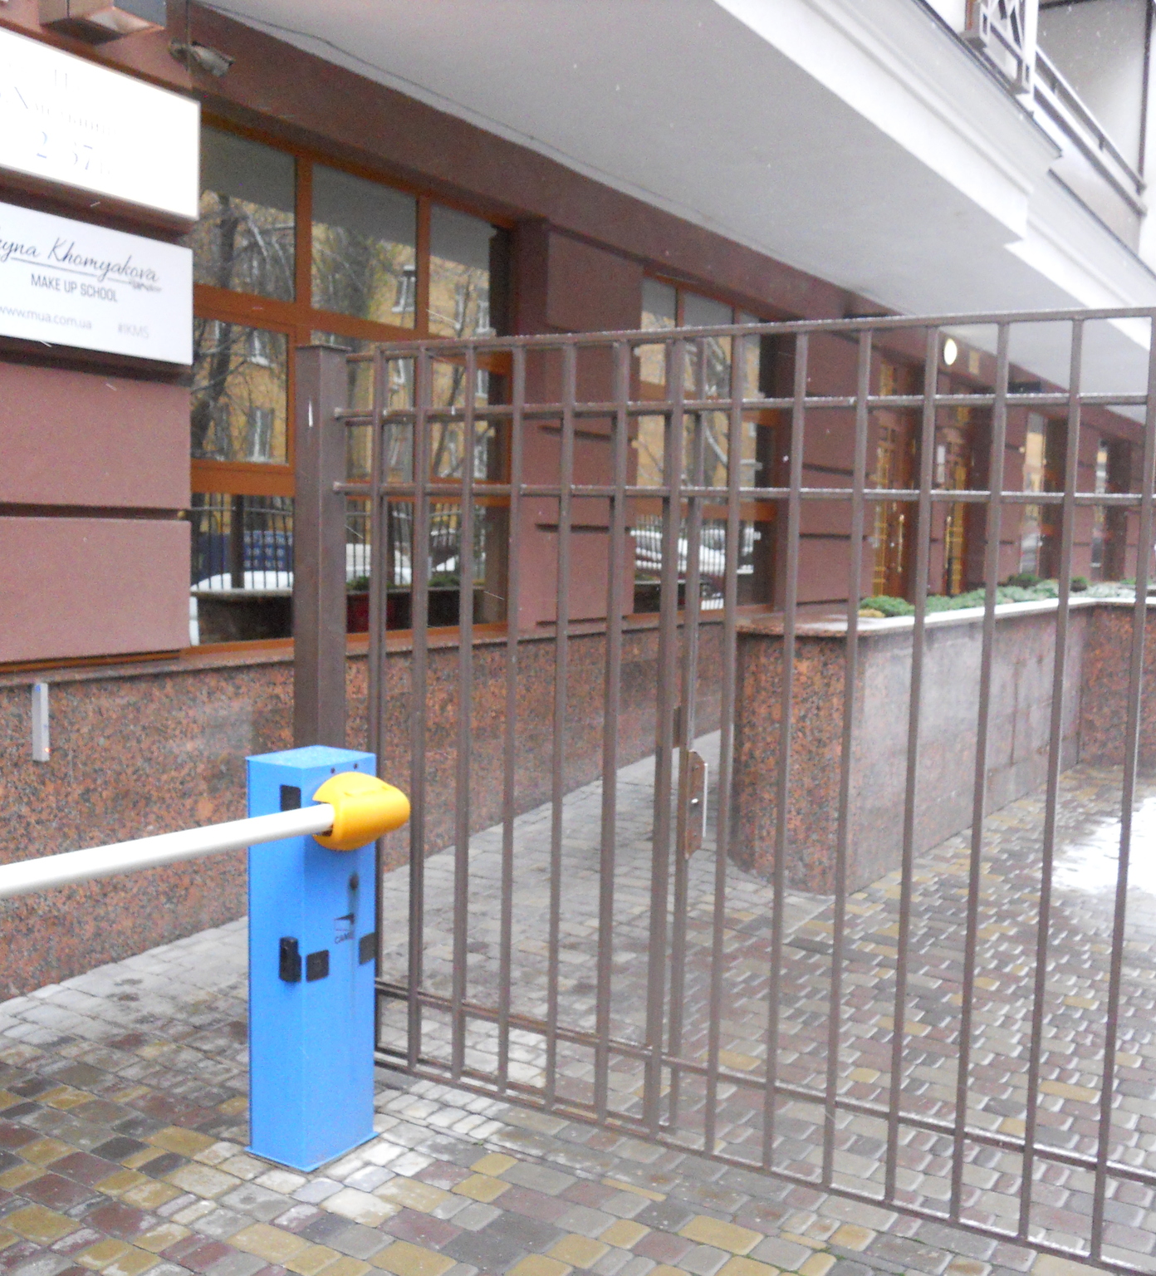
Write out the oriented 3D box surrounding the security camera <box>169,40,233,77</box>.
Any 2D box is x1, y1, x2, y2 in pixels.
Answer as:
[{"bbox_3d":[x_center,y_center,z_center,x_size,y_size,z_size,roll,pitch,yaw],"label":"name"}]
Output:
[{"bbox_3d":[-1.352,-2.085,4.955,0.205,0.080,0.115,12,-2,-37],"label":"security camera"}]

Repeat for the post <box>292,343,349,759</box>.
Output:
[{"bbox_3d":[-0.768,0.210,4.104,0.108,2.110,0.108,4,6,31],"label":"post"}]

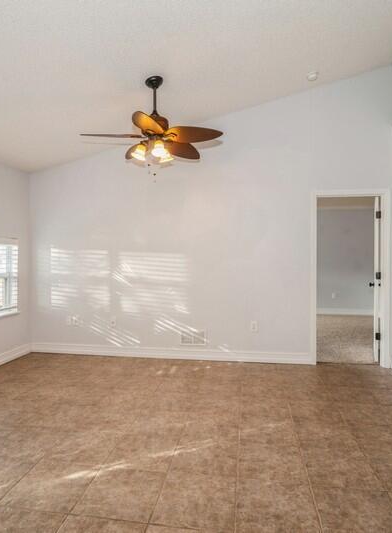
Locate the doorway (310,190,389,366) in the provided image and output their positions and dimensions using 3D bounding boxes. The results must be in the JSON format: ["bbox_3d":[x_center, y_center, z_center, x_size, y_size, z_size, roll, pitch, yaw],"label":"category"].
[{"bbox_3d":[1.857,0.148,4.050,0.875,2.113,0.150,0,1,9],"label":"doorway"}]

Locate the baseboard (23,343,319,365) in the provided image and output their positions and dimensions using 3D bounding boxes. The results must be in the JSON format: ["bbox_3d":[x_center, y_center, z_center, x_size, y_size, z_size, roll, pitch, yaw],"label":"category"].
[{"bbox_3d":[-0.449,1.141,4.405,3.795,0.140,0.020,0,1,9],"label":"baseboard"}]

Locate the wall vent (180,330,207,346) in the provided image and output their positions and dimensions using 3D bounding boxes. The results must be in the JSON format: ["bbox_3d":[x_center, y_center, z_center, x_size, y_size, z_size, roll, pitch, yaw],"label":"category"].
[{"bbox_3d":[-0.036,0.934,4.329,0.330,0.185,0.020,0,1,9],"label":"wall vent"}]

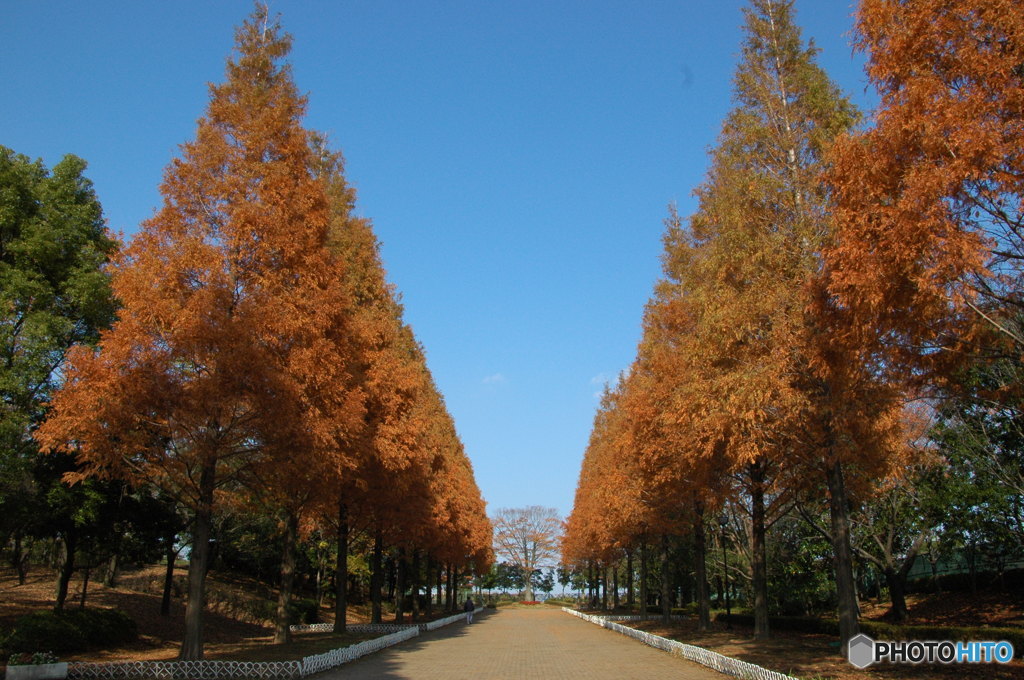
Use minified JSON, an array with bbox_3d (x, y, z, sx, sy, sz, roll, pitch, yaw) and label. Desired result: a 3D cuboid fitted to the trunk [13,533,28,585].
[{"bbox_3d":[-24.880,11.095,38.993,0.420,2.540,0.420,0,-18,0],"label":"trunk"}]

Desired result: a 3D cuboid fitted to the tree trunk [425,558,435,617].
[{"bbox_3d":[-7.099,21.268,66.010,0.550,5.080,0.550,0,-19,0],"label":"tree trunk"}]

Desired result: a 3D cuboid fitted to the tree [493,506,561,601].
[{"bbox_3d":[2.362,31.094,111.913,10.400,13.370,10.400,0,-18,0],"label":"tree"}]

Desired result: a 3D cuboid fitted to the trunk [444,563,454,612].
[{"bbox_3d":[-7.068,28.178,87.584,0.550,5.330,0.550,0,-18,0],"label":"trunk"}]

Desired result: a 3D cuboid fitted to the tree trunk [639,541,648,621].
[{"bbox_3d":[9.333,17.166,54.889,0.460,5.460,0.460,0,-18,0],"label":"tree trunk"}]

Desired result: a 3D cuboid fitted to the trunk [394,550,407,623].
[{"bbox_3d":[-7.559,16.681,52.010,0.500,4.650,0.500,0,-19,0],"label":"trunk"}]

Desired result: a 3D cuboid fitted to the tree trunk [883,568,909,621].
[{"bbox_3d":[17.000,11.315,34.004,0.720,2.270,0.720,0,-19,0],"label":"tree trunk"}]

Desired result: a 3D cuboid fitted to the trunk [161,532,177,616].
[{"bbox_3d":[-15.227,10.367,34.009,0.340,3.560,0.340,0,-19,0],"label":"trunk"}]

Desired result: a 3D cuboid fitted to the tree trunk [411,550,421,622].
[{"bbox_3d":[-7.486,19.086,59.512,0.520,5.320,0.520,0,-19,0],"label":"tree trunk"}]

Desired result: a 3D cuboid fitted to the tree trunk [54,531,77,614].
[{"bbox_3d":[-16.882,8.769,29.007,0.450,2.900,0.450,0,-19,0],"label":"tree trunk"}]

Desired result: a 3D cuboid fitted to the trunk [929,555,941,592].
[{"bbox_3d":[23.686,13.083,43.002,0.320,2.040,0.320,0,-19,0],"label":"trunk"}]

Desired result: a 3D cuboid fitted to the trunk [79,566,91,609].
[{"bbox_3d":[-17.972,10.435,32.361,0.220,1.690,0.220,0,-18,0],"label":"trunk"}]

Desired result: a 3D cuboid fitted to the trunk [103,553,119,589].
[{"bbox_3d":[-21.046,12.087,40.243,0.420,1.810,0.420,0,-18,0],"label":"trunk"}]

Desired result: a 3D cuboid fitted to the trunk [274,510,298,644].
[{"bbox_3d":[-8.190,8.565,27.925,0.430,4.630,0.430,0,-18,0],"label":"trunk"}]

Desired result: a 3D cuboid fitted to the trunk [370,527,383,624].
[{"bbox_3d":[-7.950,13.766,45.017,0.470,5.500,0.470,0,-19,0],"label":"trunk"}]

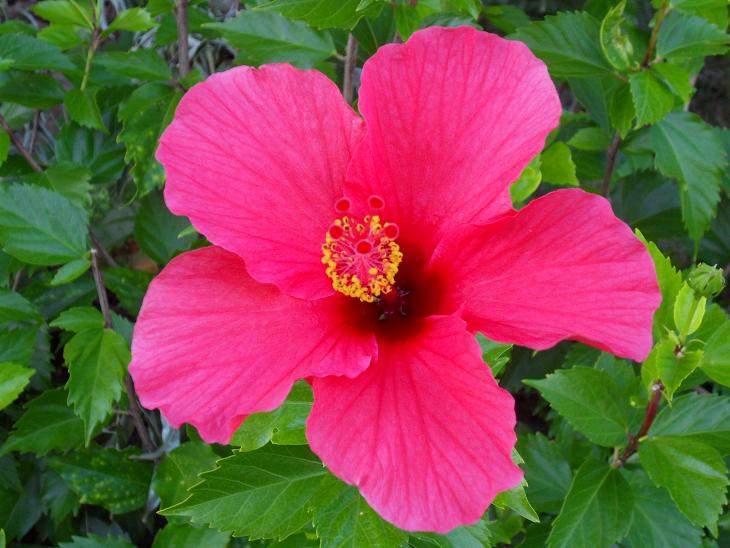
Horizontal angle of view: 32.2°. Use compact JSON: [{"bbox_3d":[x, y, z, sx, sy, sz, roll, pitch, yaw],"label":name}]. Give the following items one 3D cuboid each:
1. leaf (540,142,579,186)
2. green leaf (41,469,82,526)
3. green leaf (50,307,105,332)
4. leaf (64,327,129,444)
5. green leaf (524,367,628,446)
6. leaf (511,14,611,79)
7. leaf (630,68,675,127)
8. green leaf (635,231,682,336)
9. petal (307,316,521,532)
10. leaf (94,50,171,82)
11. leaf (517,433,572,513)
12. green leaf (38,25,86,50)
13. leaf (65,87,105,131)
[{"bbox_3d":[0.062,-0.035,0.405,0.013,0.015,0.006,-19,6,-5],"label":"leaf"},{"bbox_3d":[-0.114,0.084,0.475,0.015,0.022,0.008,-6,0,-2],"label":"green leaf"},{"bbox_3d":[-0.098,0.015,0.430,0.018,0.011,0.007,0,-17,0],"label":"green leaf"},{"bbox_3d":[-0.091,0.038,0.430,0.021,0.041,0.011,7,0,1],"label":"leaf"},{"bbox_3d":[0.067,0.042,0.400,0.035,0.010,0.022,22,67,16],"label":"green leaf"},{"bbox_3d":[0.067,-0.079,0.435,0.039,0.010,0.021,16,72,7],"label":"leaf"},{"bbox_3d":[0.099,-0.061,0.435,0.016,0.008,0.021,-6,73,-8],"label":"leaf"},{"bbox_3d":[0.093,0.004,0.402,0.015,0.035,0.009,-13,0,-8],"label":"green leaf"},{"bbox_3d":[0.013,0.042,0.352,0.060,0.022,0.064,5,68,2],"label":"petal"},{"bbox_3d":[-0.087,-0.078,0.475,0.031,0.013,0.015,-9,54,-6],"label":"leaf"},{"bbox_3d":[0.061,0.068,0.435,0.022,0.010,0.028,6,64,3],"label":"leaf"},{"bbox_3d":[-0.114,-0.089,0.475,0.019,0.011,0.007,0,-17,0],"label":"green leaf"},{"bbox_3d":[-0.100,-0.059,0.450,0.015,0.008,0.017,-9,67,-4],"label":"leaf"}]

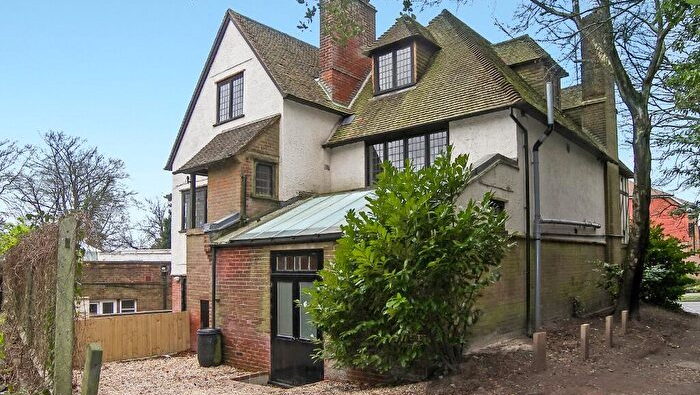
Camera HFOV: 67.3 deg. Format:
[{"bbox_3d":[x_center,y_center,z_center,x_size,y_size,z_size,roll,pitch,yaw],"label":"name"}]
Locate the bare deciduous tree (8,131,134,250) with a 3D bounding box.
[{"bbox_3d":[-18.561,1.100,35.407,7.800,11.300,7.800,3,-7,-28],"label":"bare deciduous tree"}]

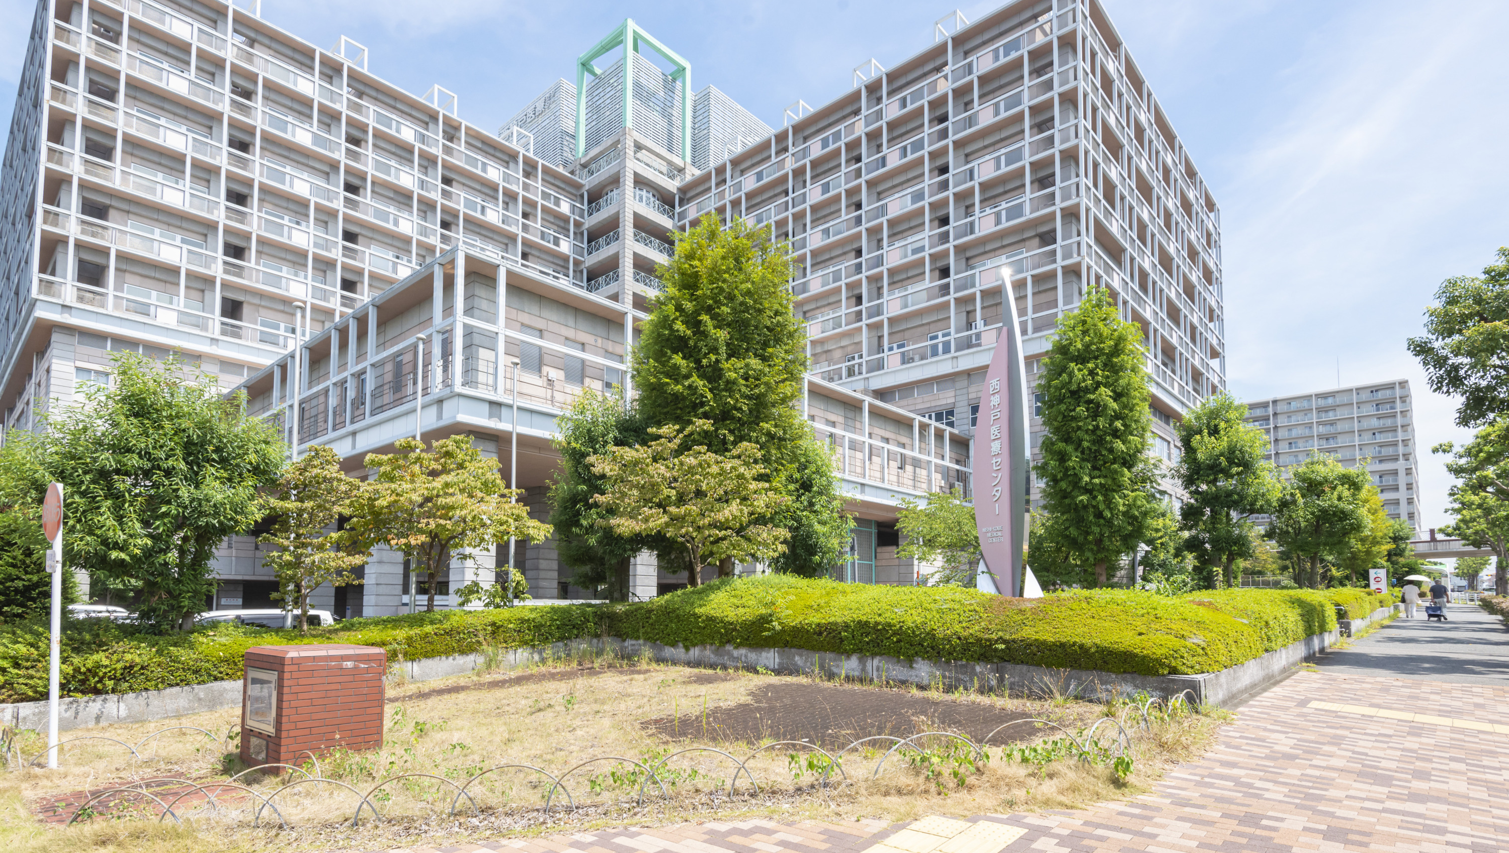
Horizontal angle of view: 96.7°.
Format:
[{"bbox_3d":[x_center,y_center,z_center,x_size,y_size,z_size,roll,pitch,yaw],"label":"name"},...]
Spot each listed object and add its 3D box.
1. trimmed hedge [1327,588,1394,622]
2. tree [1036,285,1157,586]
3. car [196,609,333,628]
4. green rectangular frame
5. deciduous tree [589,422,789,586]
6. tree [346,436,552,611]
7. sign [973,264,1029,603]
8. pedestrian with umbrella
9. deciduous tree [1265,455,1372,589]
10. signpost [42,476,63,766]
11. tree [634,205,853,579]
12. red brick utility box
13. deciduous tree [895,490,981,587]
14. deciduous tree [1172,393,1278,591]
[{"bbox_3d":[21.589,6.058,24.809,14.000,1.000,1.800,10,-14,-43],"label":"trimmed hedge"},{"bbox_3d":[7.938,0.833,15.553,2.433,8.673,2.433,0,-10,0],"label":"tree"},{"bbox_3d":[-16.523,6.730,21.866,4.500,1.540,1.720,9,-14,-43],"label":"car"},{"bbox_3d":[-12.488,-33.206,70.536,8.000,11.200,8.000,-9,-13,41],"label":"green rectangular frame"},{"bbox_3d":[-1.463,1.845,15.000,4.200,3.800,3.700,0,-7,0],"label":"deciduous tree"},{"bbox_3d":[-6.358,2.091,14.000,3.700,3.750,3.300,0,-7,0],"label":"tree"},{"bbox_3d":[4.965,0.164,13.300,0.750,6.600,0.950,2,-4,-40],"label":"sign"},{"bbox_3d":[25.557,6.623,26.000,0.800,1.720,0.850,7,-10,-44],"label":"pedestrian with umbrella"},{"bbox_3d":[20.176,3.710,24.000,3.000,5.100,2.900,0,-7,0],"label":"deciduous tree"},{"bbox_3d":[-6.911,1.954,6.600,0.600,2.800,0.150,-2,-4,31],"label":"signpost"},{"bbox_3d":[-0.506,-0.053,16.462,4.486,11.082,4.486,0,-10,0],"label":"tree"},{"bbox_3d":[-4.508,2.776,6.945,1.000,1.120,0.890,-8,-13,37],"label":"red brick utility box"},{"bbox_3d":[5.046,3.690,17.354,2.747,4.082,2.747,0,-10,0],"label":"deciduous tree"},{"bbox_3d":[16.334,2.874,23.214,3.063,8.227,3.063,0,-10,0],"label":"deciduous tree"}]

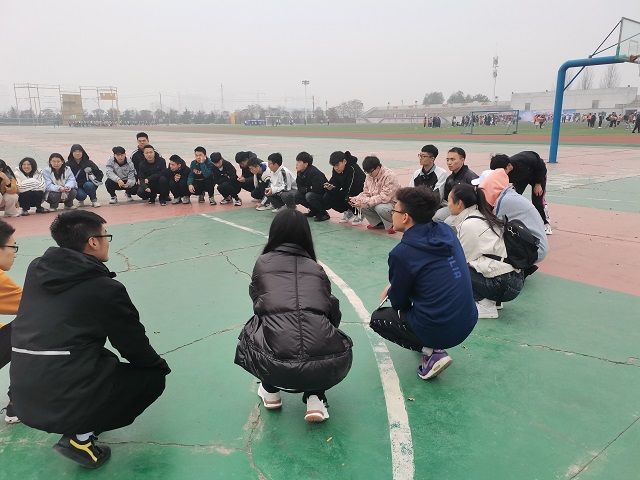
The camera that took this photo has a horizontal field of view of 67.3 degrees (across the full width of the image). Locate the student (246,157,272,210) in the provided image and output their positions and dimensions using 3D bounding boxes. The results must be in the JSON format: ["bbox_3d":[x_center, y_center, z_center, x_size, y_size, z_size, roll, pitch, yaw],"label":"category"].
[{"bbox_3d":[-0.908,-0.999,8.028,0.680,0.850,0.500,-10,17,-34],"label":"student"}]

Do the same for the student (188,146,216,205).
[{"bbox_3d":[-2.031,-1.119,8.278,0.520,0.976,0.620,-6,15,-21],"label":"student"}]

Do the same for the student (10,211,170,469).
[{"bbox_3d":[-0.951,0.415,1.985,0.530,1.059,0.700,9,17,32],"label":"student"}]

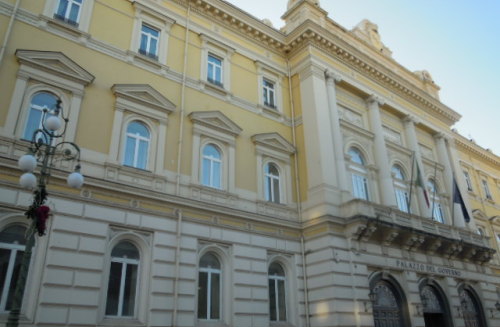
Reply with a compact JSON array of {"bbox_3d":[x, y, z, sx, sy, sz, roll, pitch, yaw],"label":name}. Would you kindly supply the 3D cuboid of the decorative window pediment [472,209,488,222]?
[{"bbox_3d":[22.318,5.030,39.328,3.465,1.006,0.528,17,-30,-34],"label":"decorative window pediment"}]

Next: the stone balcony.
[{"bbox_3d":[12.082,4.963,27.102,16.253,1.865,1.353,17,-30,-34],"label":"stone balcony"}]

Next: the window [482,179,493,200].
[{"bbox_3d":[25.537,2.916,43.538,1.040,1.947,0.281,17,-30,-34],"label":"window"}]

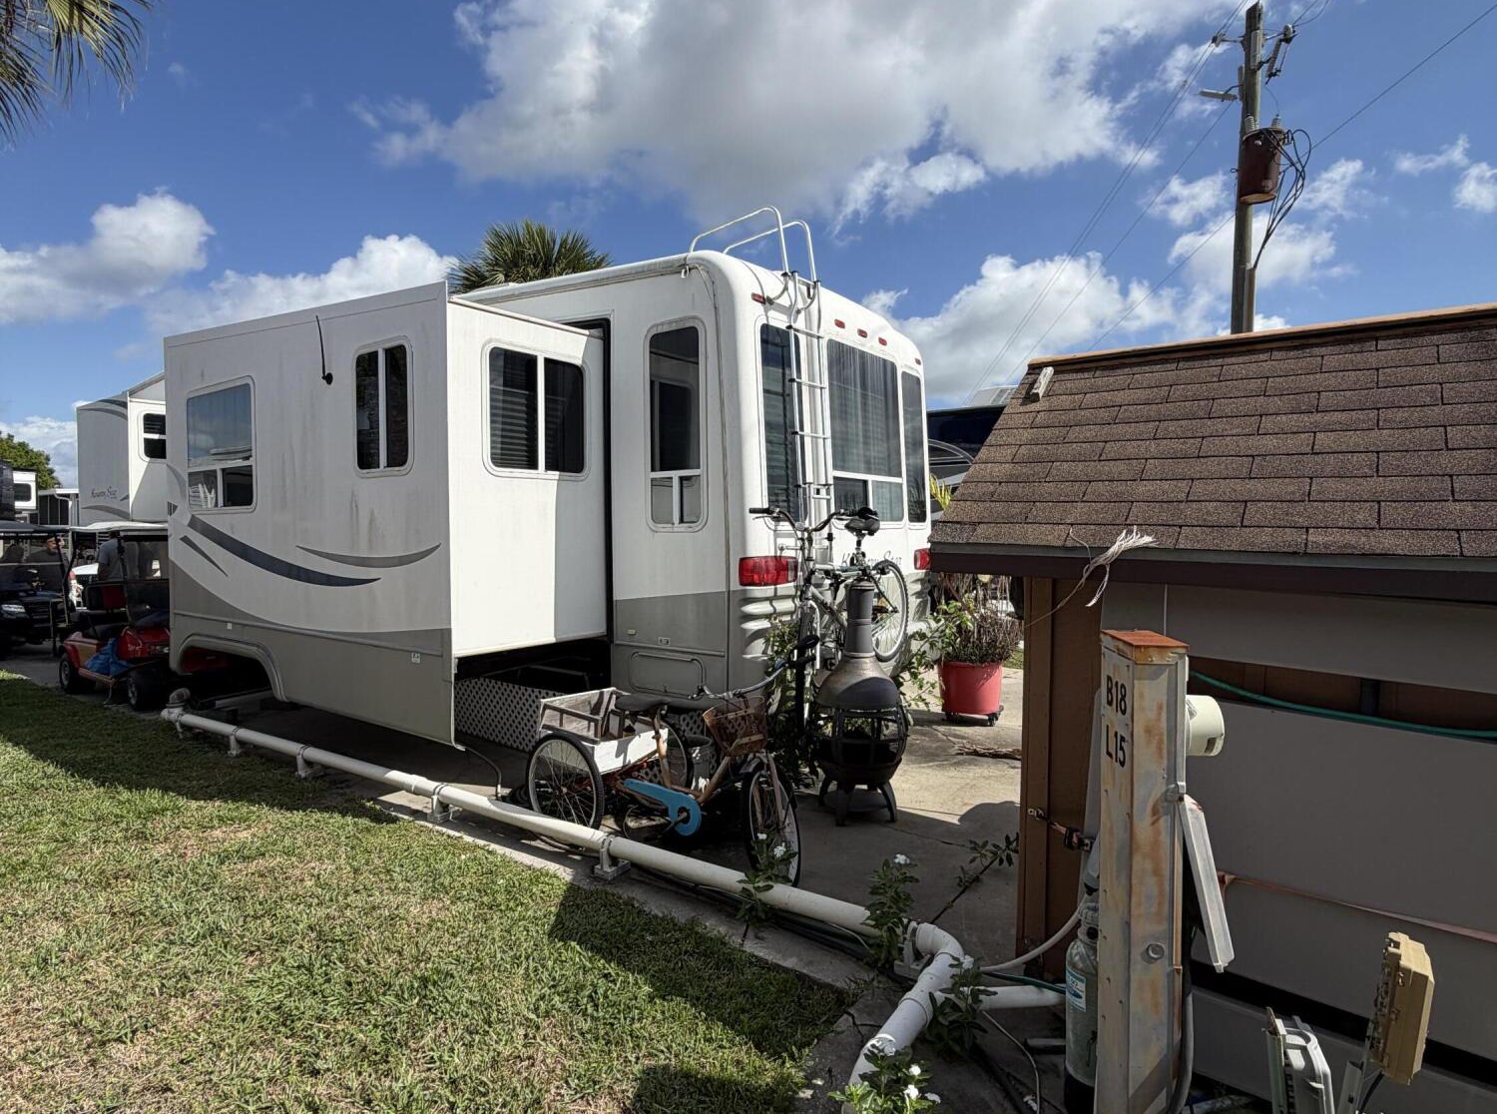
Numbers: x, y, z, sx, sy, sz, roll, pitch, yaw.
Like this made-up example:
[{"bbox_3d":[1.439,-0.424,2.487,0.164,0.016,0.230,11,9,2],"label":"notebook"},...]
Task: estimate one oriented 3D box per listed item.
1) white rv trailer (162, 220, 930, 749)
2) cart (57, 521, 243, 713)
[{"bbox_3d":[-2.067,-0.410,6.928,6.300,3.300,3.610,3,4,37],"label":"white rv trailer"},{"bbox_3d":[-6.066,0.481,8.415,2.400,1.800,1.200,3,4,34],"label":"cart"}]

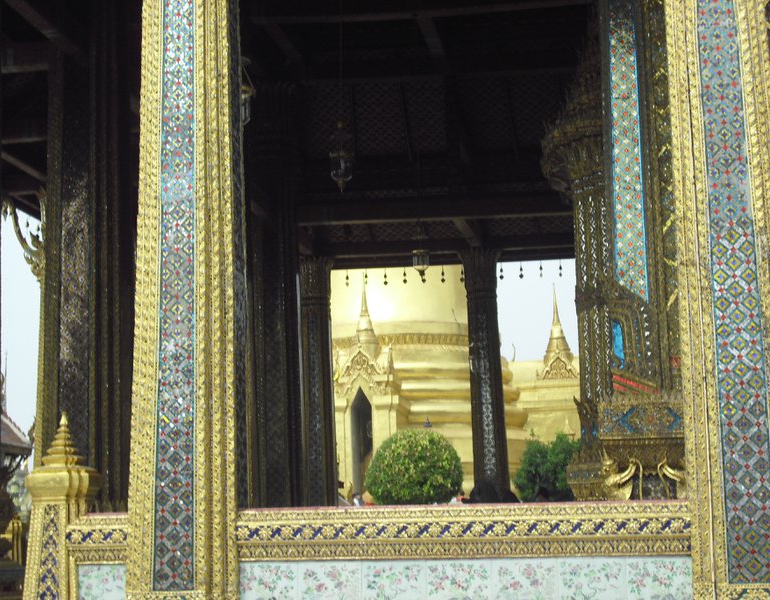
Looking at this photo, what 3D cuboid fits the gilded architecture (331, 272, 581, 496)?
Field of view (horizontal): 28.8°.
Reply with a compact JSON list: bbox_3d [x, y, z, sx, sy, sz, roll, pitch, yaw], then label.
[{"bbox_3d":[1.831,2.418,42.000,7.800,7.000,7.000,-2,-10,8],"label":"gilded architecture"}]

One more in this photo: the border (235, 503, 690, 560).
[{"bbox_3d":[0.354,1.017,6.600,1.980,0.235,0.240,-2,-10,8],"label":"border"}]

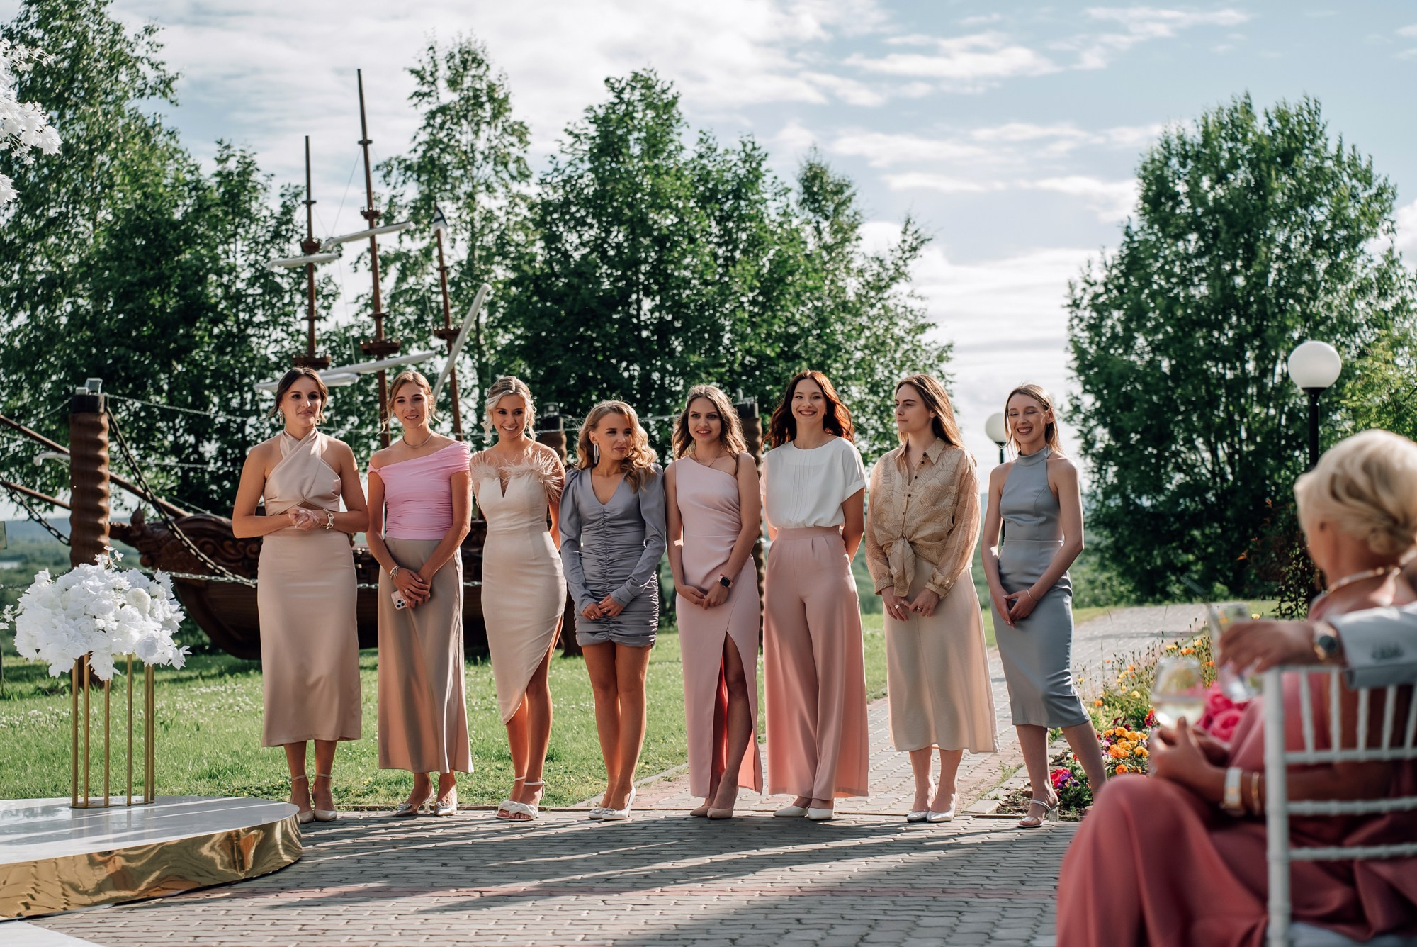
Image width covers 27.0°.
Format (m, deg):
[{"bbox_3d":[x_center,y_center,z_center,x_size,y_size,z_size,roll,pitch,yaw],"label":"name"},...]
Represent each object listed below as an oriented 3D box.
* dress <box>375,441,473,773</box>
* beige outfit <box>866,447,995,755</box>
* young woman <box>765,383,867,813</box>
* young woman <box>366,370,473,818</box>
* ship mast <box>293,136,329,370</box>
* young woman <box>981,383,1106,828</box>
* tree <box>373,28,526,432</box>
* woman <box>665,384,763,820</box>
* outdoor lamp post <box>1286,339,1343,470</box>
[{"bbox_3d":[-1.142,0.534,11.830,0.390,1.316,0.320,0,-1,12],"label":"dress"},{"bbox_3d":[0.873,0.476,11.620,0.500,1.231,0.340,0,-1,29],"label":"beige outfit"},{"bbox_3d":[0.424,0.475,11.660,0.430,1.762,0.330,0,-1,22],"label":"young woman"},{"bbox_3d":[-1.147,0.478,11.700,0.440,1.760,0.350,-1,-1,19],"label":"young woman"},{"bbox_3d":[-3.238,-1.183,24.100,0.310,3.150,0.310,-1,-1,-17],"label":"ship mast"},{"bbox_3d":[1.299,0.501,11.460,0.440,1.706,0.420,0,-1,33],"label":"young woman"},{"bbox_3d":[-3.097,-1.741,36.000,2.100,7.300,2.100,0,-1,0],"label":"tree"},{"bbox_3d":[0.022,0.506,11.650,0.420,1.710,0.340,-1,-1,19],"label":"woman"},{"bbox_3d":[4.239,0.263,20.600,0.380,2.420,0.380,0,-1,0],"label":"outdoor lamp post"}]

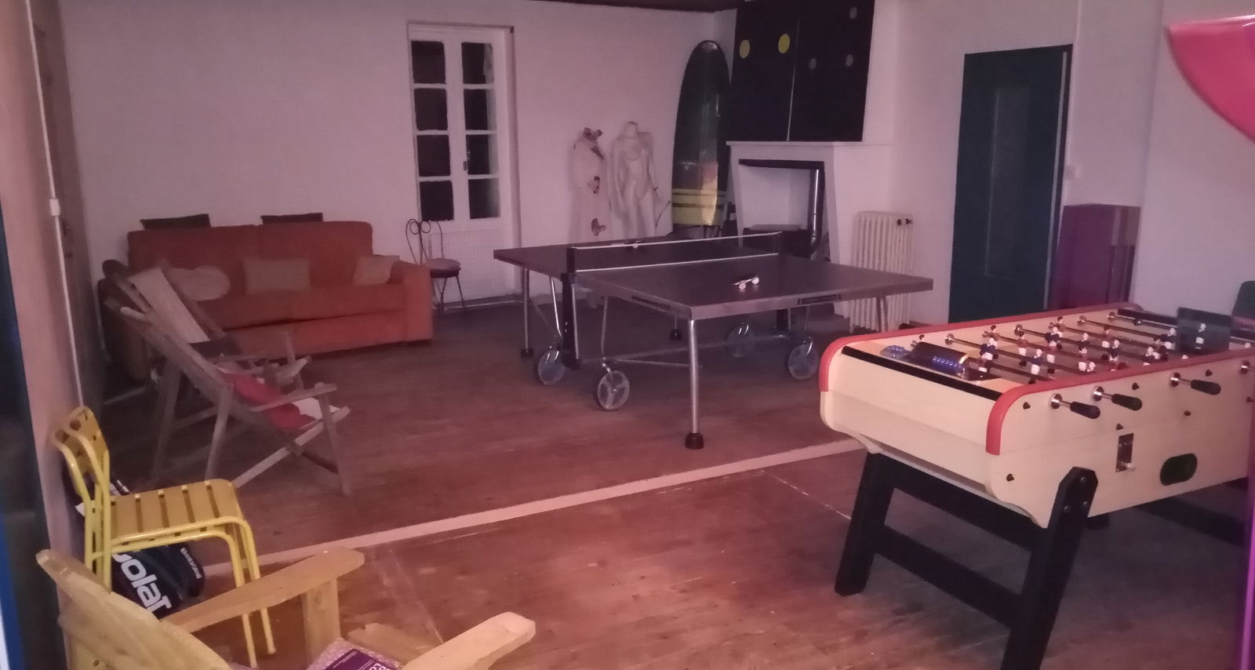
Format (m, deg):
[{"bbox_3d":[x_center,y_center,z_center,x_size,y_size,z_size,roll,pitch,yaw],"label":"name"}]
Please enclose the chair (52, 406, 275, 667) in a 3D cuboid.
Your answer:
[{"bbox_3d":[-1.404,0.595,2.852,0.490,0.810,0.420,-7,14,-27],"label":"chair"}]

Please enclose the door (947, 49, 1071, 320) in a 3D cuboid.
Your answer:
[{"bbox_3d":[2.697,-0.942,6.723,0.080,2.090,0.850,-8,14,-30],"label":"door"}]

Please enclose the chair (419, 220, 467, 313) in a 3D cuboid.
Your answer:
[{"bbox_3d":[-1.699,-0.643,8.548,0.440,0.870,0.400,9,16,39],"label":"chair"}]

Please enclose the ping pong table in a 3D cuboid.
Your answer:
[{"bbox_3d":[0.350,-0.153,6.015,1.600,0.900,2.740,-7,13,-27],"label":"ping pong table"}]

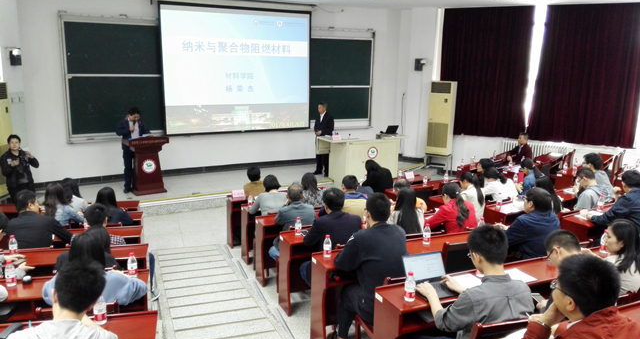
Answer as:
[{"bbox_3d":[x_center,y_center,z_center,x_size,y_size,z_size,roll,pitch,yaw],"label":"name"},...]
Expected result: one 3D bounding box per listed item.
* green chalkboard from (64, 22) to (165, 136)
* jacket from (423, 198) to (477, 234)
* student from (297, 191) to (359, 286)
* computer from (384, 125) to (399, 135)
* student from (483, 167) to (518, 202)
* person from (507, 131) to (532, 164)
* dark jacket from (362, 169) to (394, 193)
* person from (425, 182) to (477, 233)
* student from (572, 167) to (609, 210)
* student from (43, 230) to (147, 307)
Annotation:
[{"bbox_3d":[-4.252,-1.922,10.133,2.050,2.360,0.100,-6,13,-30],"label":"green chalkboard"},{"bbox_3d":[1.357,0.630,4.945,0.470,0.640,0.500,-5,13,-30],"label":"jacket"},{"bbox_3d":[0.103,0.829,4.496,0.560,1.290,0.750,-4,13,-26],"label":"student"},{"bbox_3d":[1.627,-0.942,11.097,0.340,0.230,0.290,-4,13,-24],"label":"computer"},{"bbox_3d":[2.463,0.606,6.531,0.500,1.220,0.750,-6,14,-34],"label":"student"},{"bbox_3d":[4.459,-0.115,10.646,0.750,1.360,0.580,4,12,14],"label":"person"},{"bbox_3d":[1.000,0.311,8.224,0.550,0.620,0.480,-8,14,-38],"label":"dark jacket"},{"bbox_3d":[1.348,0.774,5.016,0.500,1.250,0.750,-5,13,-30],"label":"person"},{"bbox_3d":[3.560,0.541,6.345,0.500,1.200,0.700,-8,15,-37],"label":"student"},{"bbox_3d":[-1.431,1.005,3.031,0.600,1.200,0.750,-2,12,-15],"label":"student"}]

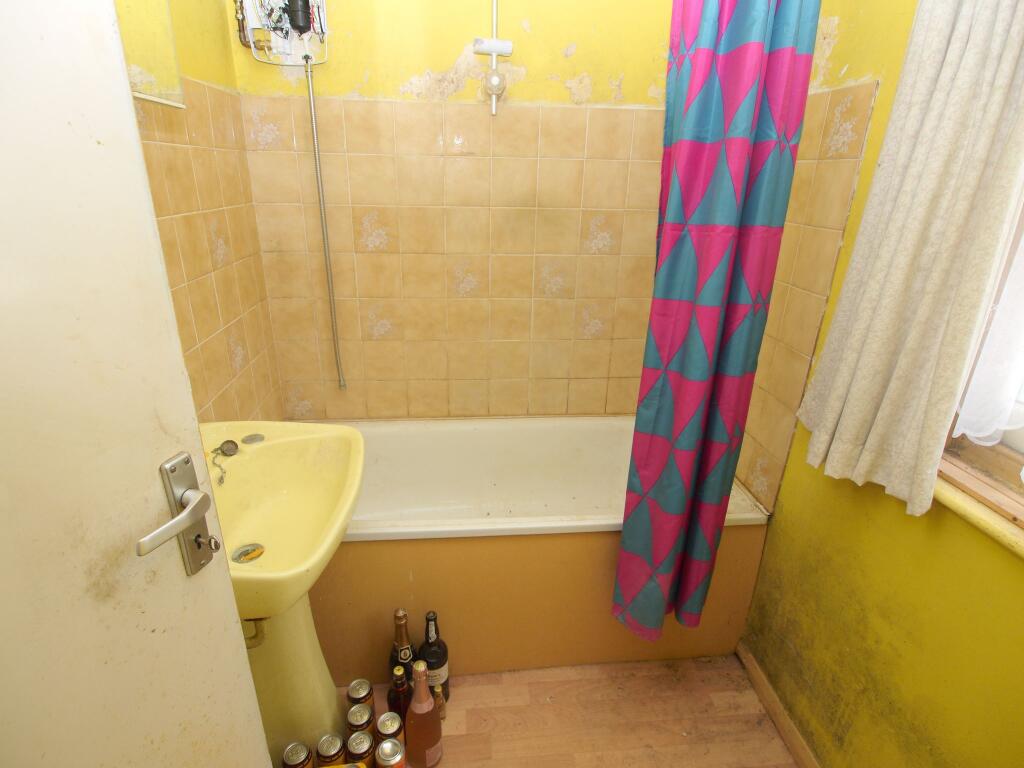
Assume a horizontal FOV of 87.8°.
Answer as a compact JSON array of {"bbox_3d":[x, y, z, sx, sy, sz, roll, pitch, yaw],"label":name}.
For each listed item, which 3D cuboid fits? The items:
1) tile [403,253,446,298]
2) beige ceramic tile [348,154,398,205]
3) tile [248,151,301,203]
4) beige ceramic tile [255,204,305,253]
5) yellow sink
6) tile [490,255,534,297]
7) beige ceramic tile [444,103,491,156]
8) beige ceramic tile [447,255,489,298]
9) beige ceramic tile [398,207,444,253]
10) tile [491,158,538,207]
[{"bbox_3d":[-0.301,-0.370,1.832,0.150,0.150,0.010,-1,21,-5],"label":"tile"},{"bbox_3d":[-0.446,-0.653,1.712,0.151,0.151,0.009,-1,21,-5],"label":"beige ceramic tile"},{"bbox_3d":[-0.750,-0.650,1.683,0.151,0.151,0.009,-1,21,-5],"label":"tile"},{"bbox_3d":[-0.752,-0.508,1.737,0.150,0.150,0.010,-1,21,-5],"label":"beige ceramic tile"},{"bbox_3d":[-0.550,0.295,1.165,0.445,0.200,0.590,-1,22,-5],"label":"yellow sink"},{"bbox_3d":[0.002,-0.373,1.859,0.150,0.150,0.010,-1,21,-5],"label":"tile"},{"bbox_3d":[-0.139,-0.796,1.678,0.150,0.150,0.010,-1,21,-5],"label":"beige ceramic tile"},{"bbox_3d":[-0.150,-0.372,1.846,0.150,0.150,0.010,-1,21,-5],"label":"beige ceramic tile"},{"bbox_3d":[-0.297,-0.513,1.776,0.150,0.150,0.010,-1,22,-5],"label":"beige ceramic tile"},{"bbox_3d":[0.009,-0.662,1.762,0.151,0.151,0.010,-1,22,-5],"label":"tile"}]

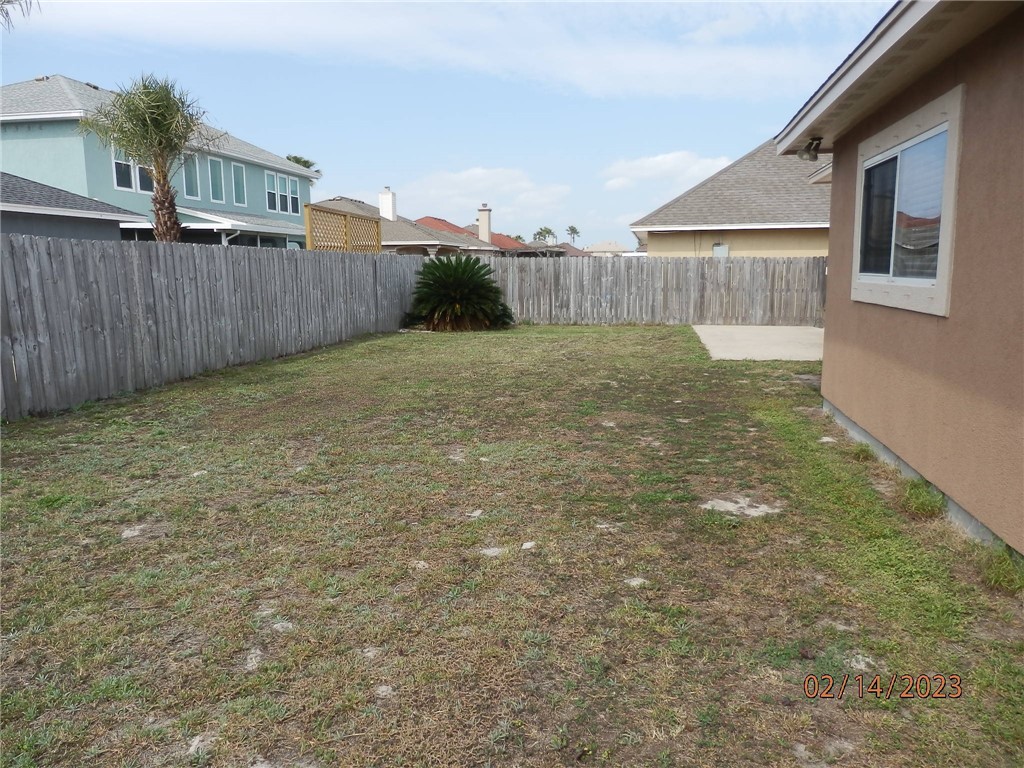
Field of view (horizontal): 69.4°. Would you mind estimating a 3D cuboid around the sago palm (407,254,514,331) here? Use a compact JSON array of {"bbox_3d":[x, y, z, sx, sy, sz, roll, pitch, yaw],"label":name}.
[{"bbox_3d":[-1.271,-2.258,18.220,2.570,1.810,2.400,0,9,0],"label":"sago palm"}]

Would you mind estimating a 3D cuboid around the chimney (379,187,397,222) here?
[{"bbox_3d":[-6.284,-9.128,37.741,0.700,1.710,0.680,2,9,12],"label":"chimney"}]

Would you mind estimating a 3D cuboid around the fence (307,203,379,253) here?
[{"bbox_3d":[-3.465,-2.298,15.796,0.120,2.640,3.740,2,9,12],"label":"fence"}]

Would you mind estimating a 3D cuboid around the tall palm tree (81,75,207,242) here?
[{"bbox_3d":[-6.777,-3.165,13.877,2.320,4.950,2.400,0,9,0],"label":"tall palm tree"}]

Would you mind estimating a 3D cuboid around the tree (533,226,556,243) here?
[{"bbox_3d":[4.829,-19.584,110.298,3.570,7.510,3.570,0,9,0],"label":"tree"}]

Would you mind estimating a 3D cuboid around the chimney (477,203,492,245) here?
[{"bbox_3d":[-1.679,-10.178,47.193,0.720,2.520,0.700,2,9,12],"label":"chimney"}]

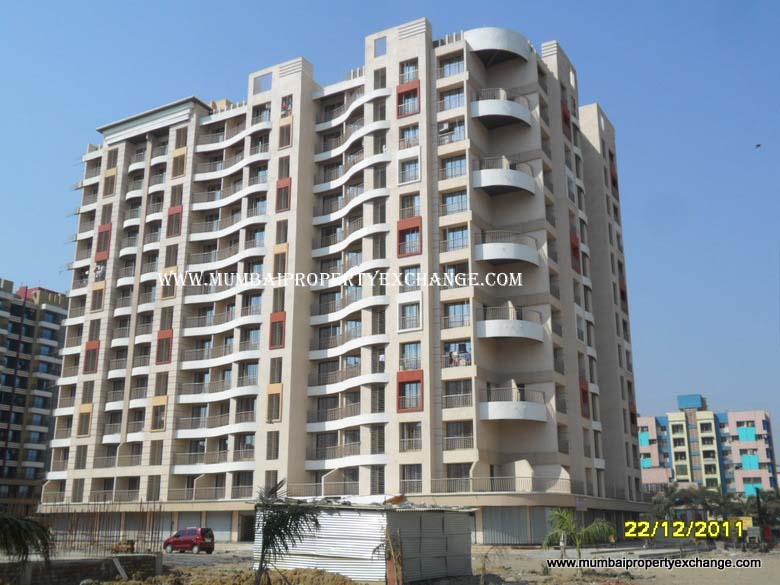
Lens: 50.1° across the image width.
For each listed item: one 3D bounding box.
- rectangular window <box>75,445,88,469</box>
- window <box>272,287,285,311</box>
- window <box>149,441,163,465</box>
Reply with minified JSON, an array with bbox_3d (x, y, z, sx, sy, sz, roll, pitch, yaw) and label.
[{"bbox_3d":[-27.711,14.828,74.984,1.450,2.049,0.150,-9,-18,28],"label":"rectangular window"},{"bbox_3d":[-9.081,0.575,68.426,1.130,1.980,0.150,-9,-19,29],"label":"window"},{"bbox_3d":[-19.875,13.698,71.189,1.399,2.078,0.197,-9,-19,28],"label":"window"}]

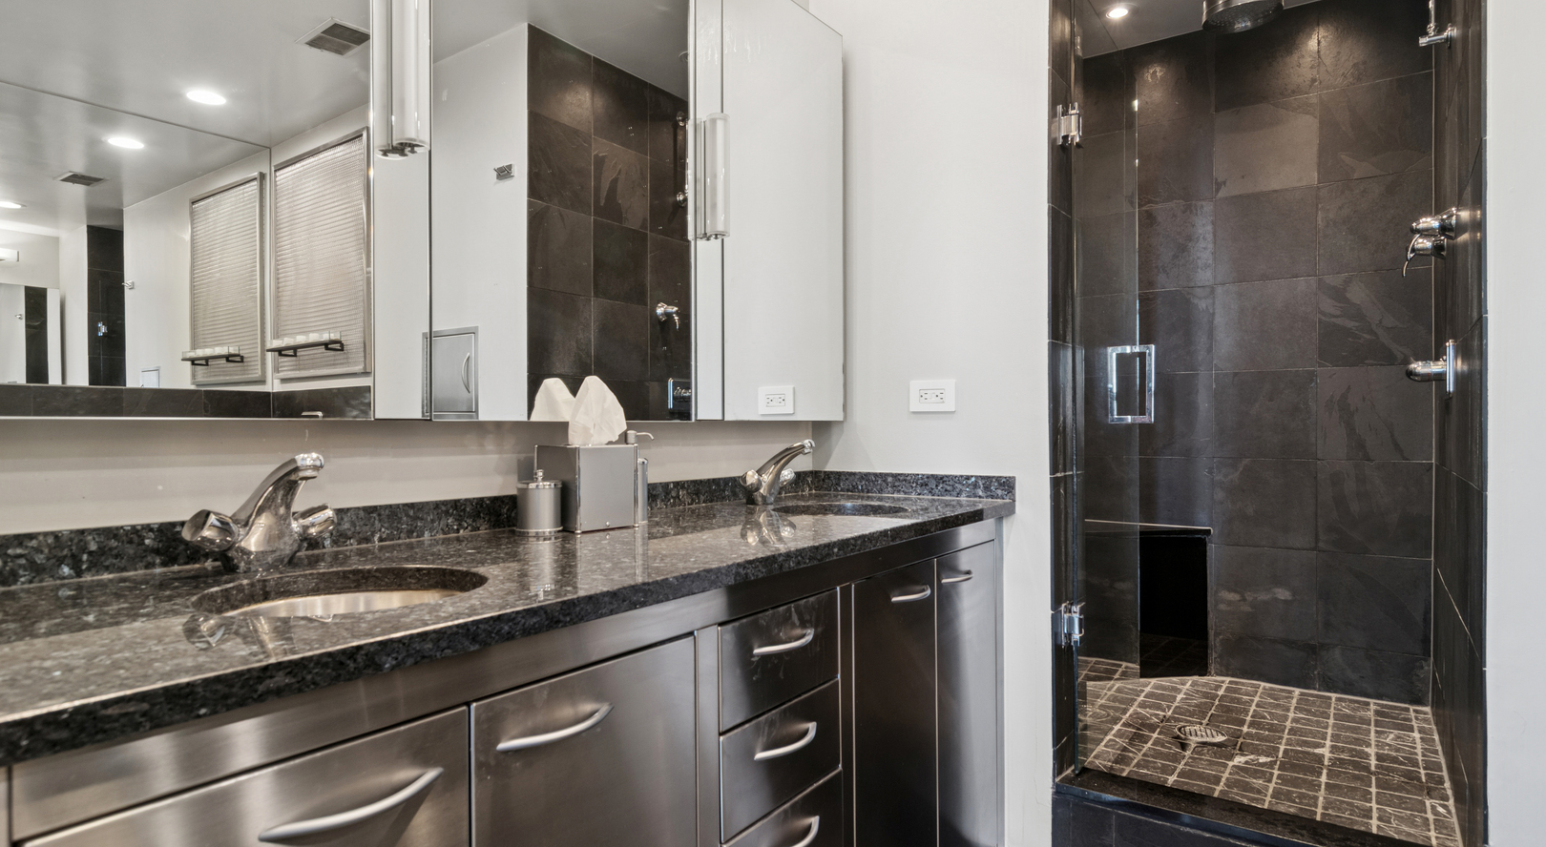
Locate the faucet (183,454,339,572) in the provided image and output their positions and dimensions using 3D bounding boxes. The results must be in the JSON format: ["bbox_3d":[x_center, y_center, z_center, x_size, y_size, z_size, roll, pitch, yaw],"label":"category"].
[{"bbox_3d":[-0.605,0.110,0.955,0.195,0.150,0.168,0,0,38],"label":"faucet"}]

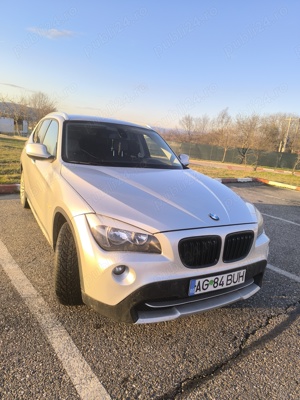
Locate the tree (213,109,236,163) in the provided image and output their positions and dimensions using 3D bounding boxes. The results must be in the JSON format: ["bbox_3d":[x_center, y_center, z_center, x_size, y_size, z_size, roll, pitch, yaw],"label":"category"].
[{"bbox_3d":[6.644,-5.894,24.545,2.300,4.800,2.300,10,13,13],"label":"tree"}]

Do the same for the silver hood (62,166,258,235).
[{"bbox_3d":[0.131,-0.076,2.335,1.500,0.240,1.360,-1,21,-30],"label":"silver hood"}]

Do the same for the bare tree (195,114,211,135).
[{"bbox_3d":[8.718,-11.391,45.705,2.900,6.200,2.900,8,13,9],"label":"bare tree"}]

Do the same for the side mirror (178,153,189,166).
[{"bbox_3d":[0.452,-0.535,3.562,0.250,0.170,0.160,-1,15,-30],"label":"side mirror"}]

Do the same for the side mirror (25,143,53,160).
[{"bbox_3d":[-1.107,-0.485,2.643,0.250,0.170,0.160,-1,15,-30],"label":"side mirror"}]

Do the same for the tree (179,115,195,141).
[{"bbox_3d":[5.771,-10.673,42.648,2.700,5.700,2.700,8,13,6],"label":"tree"}]

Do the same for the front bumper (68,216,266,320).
[{"bbox_3d":[0.333,0.446,2.011,1.760,0.660,0.570,-1,15,-30],"label":"front bumper"}]

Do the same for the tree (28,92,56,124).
[{"bbox_3d":[-14.889,-11.589,36.682,4.000,6.000,4.000,1,14,-22],"label":"tree"}]

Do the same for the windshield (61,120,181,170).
[{"bbox_3d":[-0.300,-0.620,3.051,1.420,0.170,0.840,-1,51,-30],"label":"windshield"}]

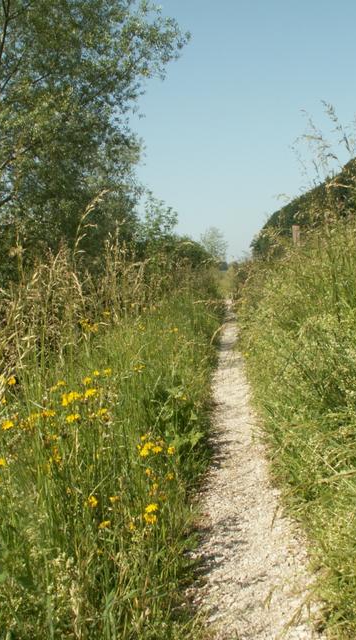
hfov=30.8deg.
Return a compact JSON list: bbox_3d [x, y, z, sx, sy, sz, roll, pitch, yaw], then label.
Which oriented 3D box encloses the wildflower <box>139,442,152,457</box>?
[{"bbox_3d":[-0.128,0.510,2.550,0.051,0.051,0.038,0,4,-1],"label":"wildflower"}]

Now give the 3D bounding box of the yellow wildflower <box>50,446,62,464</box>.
[{"bbox_3d":[-0.469,0.523,2.500,0.043,0.066,0.034,0,4,-5],"label":"yellow wildflower"}]

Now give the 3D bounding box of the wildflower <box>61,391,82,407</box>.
[{"bbox_3d":[-0.453,0.334,2.750,0.089,0.064,0.041,0,4,-5],"label":"wildflower"}]

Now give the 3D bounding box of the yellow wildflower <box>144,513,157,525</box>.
[{"bbox_3d":[-0.093,0.675,2.200,0.037,0.037,0.034,0,4,-1],"label":"yellow wildflower"}]

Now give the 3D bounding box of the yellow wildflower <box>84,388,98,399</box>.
[{"bbox_3d":[-0.374,0.318,2.800,0.056,0.039,0.041,0,4,-4],"label":"yellow wildflower"}]

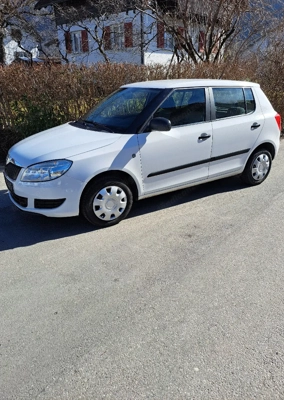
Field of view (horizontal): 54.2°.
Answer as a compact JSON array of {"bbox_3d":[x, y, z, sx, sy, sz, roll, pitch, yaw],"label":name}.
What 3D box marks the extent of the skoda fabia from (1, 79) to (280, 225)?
[{"bbox_3d":[0.205,-0.885,3.940,3.980,1.490,1.710,-14,26,-29],"label":"skoda fabia"}]

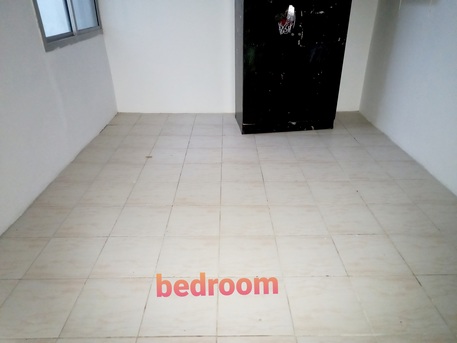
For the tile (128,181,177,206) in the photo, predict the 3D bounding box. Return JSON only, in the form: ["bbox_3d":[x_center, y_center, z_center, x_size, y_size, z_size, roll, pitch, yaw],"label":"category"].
[{"bbox_3d":[-0.549,0.166,2.399,0.330,0.010,0.330,0,27,0],"label":"tile"}]

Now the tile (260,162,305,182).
[{"bbox_3d":[0.439,0.006,2.694,0.330,0.010,0.330,0,27,0],"label":"tile"}]

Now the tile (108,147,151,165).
[{"bbox_3d":[-0.847,-0.133,2.857,0.313,0.010,0.313,0,27,0],"label":"tile"}]

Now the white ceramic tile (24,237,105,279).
[{"bbox_3d":[-0.876,0.471,1.813,0.330,0.010,0.330,0,27,0],"label":"white ceramic tile"}]

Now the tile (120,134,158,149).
[{"bbox_3d":[-0.897,-0.294,3.339,0.335,0.010,0.335,-1,27,0],"label":"tile"}]

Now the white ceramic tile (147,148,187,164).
[{"bbox_3d":[-0.557,-0.140,3.035,0.335,0.010,0.335,-1,27,0],"label":"white ceramic tile"}]

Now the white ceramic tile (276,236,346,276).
[{"bbox_3d":[0.487,0.506,1.998,0.359,0.010,0.359,0,27,0],"label":"white ceramic tile"}]

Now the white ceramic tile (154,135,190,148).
[{"bbox_3d":[-0.554,-0.288,3.279,0.330,0.010,0.330,0,27,0],"label":"white ceramic tile"}]

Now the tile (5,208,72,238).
[{"bbox_3d":[-1.427,0.377,2.483,0.390,0.010,0.390,-1,27,0],"label":"tile"}]

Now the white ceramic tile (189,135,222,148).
[{"bbox_3d":[-0.217,-0.283,3.140,0.313,0.010,0.313,0,27,0],"label":"white ceramic tile"}]

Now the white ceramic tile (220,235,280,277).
[{"bbox_3d":[0.125,0.508,1.997,0.359,0.010,0.359,0,27,0],"label":"white ceramic tile"}]

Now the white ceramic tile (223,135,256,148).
[{"bbox_3d":[0.111,-0.298,3.328,0.335,0.010,0.335,-1,27,0],"label":"white ceramic tile"}]

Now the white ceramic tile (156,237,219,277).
[{"bbox_3d":[-0.237,0.510,1.995,0.359,0.010,0.359,0,27,0],"label":"white ceramic tile"}]

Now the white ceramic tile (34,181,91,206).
[{"bbox_3d":[-1.239,0.174,2.441,0.335,0.010,0.335,-1,27,0],"label":"white ceramic tile"}]

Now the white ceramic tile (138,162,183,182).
[{"bbox_3d":[-0.551,0.015,2.693,0.330,0.010,0.330,0,27,0],"label":"white ceramic tile"}]

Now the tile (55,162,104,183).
[{"bbox_3d":[-1.211,0.020,2.692,0.330,0.010,0.330,0,27,0],"label":"tile"}]

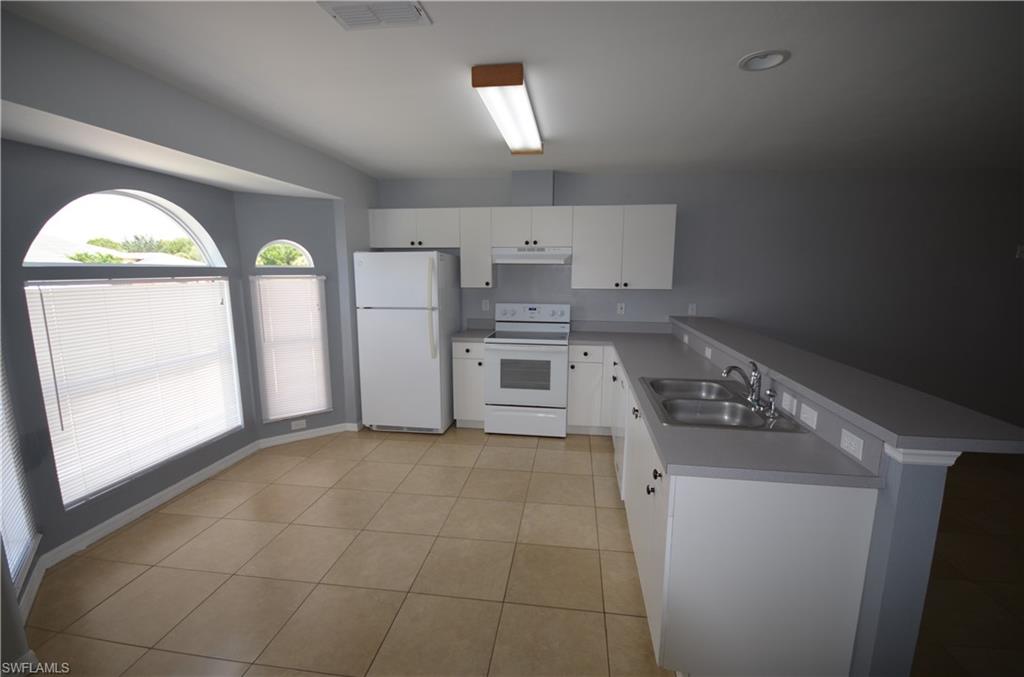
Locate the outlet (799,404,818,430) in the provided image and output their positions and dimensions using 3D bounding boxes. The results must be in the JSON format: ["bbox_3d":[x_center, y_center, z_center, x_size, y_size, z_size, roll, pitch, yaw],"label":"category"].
[{"bbox_3d":[1.114,0.297,1.598,0.010,0.072,0.116,1,8,9],"label":"outlet"}]

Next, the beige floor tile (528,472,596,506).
[{"bbox_3d":[0.349,1.061,2.994,0.458,0.010,0.445,1,9,8],"label":"beige floor tile"}]

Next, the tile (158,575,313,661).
[{"bbox_3d":[-1.210,1.240,1.919,0.458,0.010,0.445,1,9,8],"label":"tile"}]

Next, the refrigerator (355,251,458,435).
[{"bbox_3d":[-0.989,0.019,4.277,0.802,1.713,0.744,1,8,9],"label":"refrigerator"}]

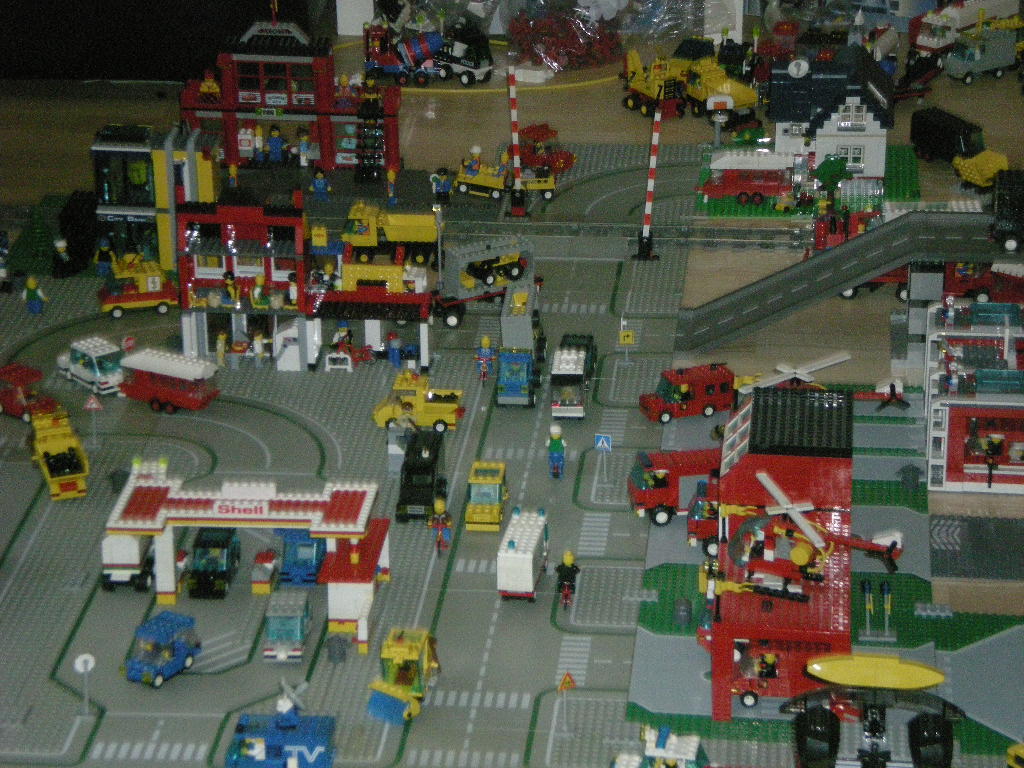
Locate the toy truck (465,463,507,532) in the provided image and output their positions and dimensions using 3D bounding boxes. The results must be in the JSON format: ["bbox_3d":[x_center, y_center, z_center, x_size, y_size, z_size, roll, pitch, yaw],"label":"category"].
[{"bbox_3d":[-0.024,0.105,3.215,0.033,0.046,0.093,2,23,5],"label":"toy truck"}]

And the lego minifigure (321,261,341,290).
[{"bbox_3d":[-0.192,-0.112,3.567,0.024,0.041,0.015,18,29,37],"label":"lego minifigure"}]

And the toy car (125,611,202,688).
[{"bbox_3d":[-0.301,0.227,2.878,0.039,0.042,0.067,12,25,28],"label":"toy car"}]

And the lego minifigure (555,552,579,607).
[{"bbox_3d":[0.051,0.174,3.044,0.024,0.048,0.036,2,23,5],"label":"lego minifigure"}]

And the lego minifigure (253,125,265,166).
[{"bbox_3d":[-0.312,-0.296,4.163,0.014,0.042,0.025,1,22,5],"label":"lego minifigure"}]

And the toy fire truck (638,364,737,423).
[{"bbox_3d":[0.180,0.008,3.444,0.094,0.047,0.035,-8,24,-16],"label":"toy fire truck"}]

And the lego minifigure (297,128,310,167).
[{"bbox_3d":[-0.253,-0.287,4.115,0.016,0.041,0.021,18,28,37],"label":"lego minifigure"}]

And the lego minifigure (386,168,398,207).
[{"bbox_3d":[-0.142,-0.233,4.004,0.014,0.041,0.025,-3,22,-6],"label":"lego minifigure"}]

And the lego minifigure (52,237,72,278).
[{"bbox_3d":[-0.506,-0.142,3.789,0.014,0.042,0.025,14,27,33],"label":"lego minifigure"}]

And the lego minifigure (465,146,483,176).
[{"bbox_3d":[-0.046,-0.265,4.002,0.023,0.032,0.021,8,23,19],"label":"lego minifigure"}]

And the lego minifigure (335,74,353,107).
[{"bbox_3d":[-0.205,-0.359,4.128,0.025,0.041,0.014,0,22,1],"label":"lego minifigure"}]

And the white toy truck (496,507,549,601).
[{"bbox_3d":[0.011,0.155,3.073,0.034,0.062,0.090,3,23,9],"label":"white toy truck"}]

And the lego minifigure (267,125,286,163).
[{"bbox_3d":[-0.288,-0.291,4.125,0.026,0.042,0.016,2,22,5],"label":"lego minifigure"}]

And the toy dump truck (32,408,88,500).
[{"bbox_3d":[-0.444,0.069,3.310,0.041,0.048,0.135,-7,23,-14],"label":"toy dump truck"}]

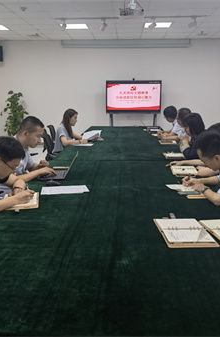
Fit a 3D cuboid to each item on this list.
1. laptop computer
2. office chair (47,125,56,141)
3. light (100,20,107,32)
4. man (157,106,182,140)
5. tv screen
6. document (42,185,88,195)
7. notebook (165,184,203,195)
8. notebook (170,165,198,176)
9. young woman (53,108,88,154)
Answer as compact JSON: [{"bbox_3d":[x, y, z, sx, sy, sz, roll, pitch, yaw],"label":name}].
[{"bbox_3d":[-0.415,-0.045,2.884,0.320,0.200,0.360,0,12,-1],"label":"laptop computer"},{"bbox_3d":[-0.701,-0.214,5.580,0.580,0.930,0.580,1,12,4],"label":"office chair"},{"bbox_3d":[-0.123,-2.775,6.832,0.110,0.220,0.150,-11,16,-41],"label":"light"},{"bbox_3d":[1.133,-0.459,6.084,0.700,1.220,0.500,0,12,3],"label":"man"},{"bbox_3d":[0.639,-1.863,9.191,1.460,0.870,0.090,1,12,4],"label":"tv screen"},{"bbox_3d":[-0.311,0.147,2.437,0.310,0.006,0.205,-2,12,-11],"label":"document"},{"bbox_3d":[0.514,0.136,2.487,0.220,0.015,0.210,0,12,0],"label":"notebook"},{"bbox_3d":[0.657,0.008,3.075,0.215,0.020,0.365,0,12,-1],"label":"notebook"},{"bbox_3d":[-0.548,-0.187,4.853,0.680,1.210,0.480,0,12,3],"label":"young woman"}]

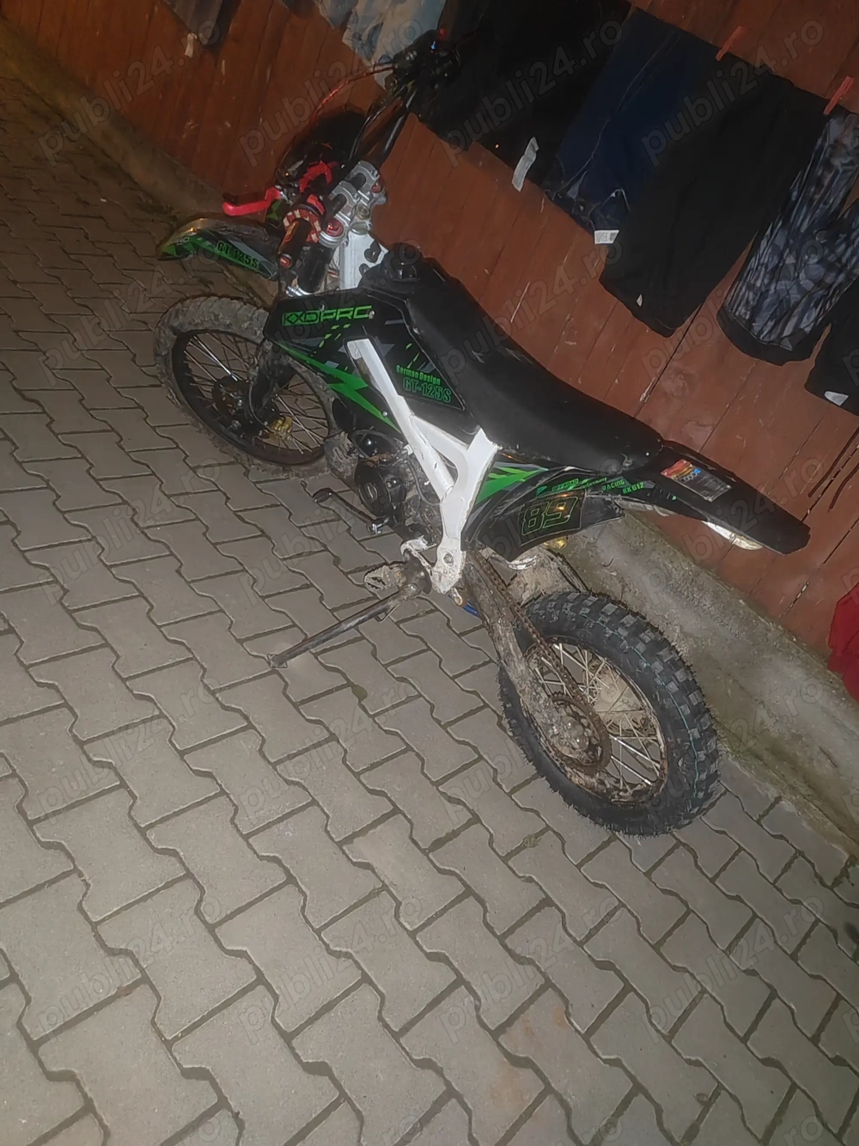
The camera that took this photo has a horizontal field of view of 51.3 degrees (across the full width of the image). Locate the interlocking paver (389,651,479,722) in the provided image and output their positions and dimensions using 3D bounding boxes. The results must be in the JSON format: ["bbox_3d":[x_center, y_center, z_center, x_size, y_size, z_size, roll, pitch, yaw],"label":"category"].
[{"bbox_3d":[0.002,0.281,2.084,0.197,0.060,0.162,43,34,25],"label":"interlocking paver"}]

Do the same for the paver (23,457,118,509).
[{"bbox_3d":[-0.869,-0.193,2.171,0.198,0.066,0.164,43,35,25],"label":"paver"}]

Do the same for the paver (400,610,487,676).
[{"bbox_3d":[0.026,0.198,2.257,0.198,0.066,0.164,43,35,25],"label":"paver"}]

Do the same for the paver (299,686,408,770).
[{"bbox_3d":[-0.170,0.346,1.885,0.198,0.060,0.163,43,35,25],"label":"paver"}]

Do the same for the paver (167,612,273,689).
[{"bbox_3d":[-0.461,0.185,1.908,0.198,0.060,0.163,43,35,25],"label":"paver"}]

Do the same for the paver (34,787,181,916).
[{"bbox_3d":[-0.523,0.462,1.449,0.198,0.060,0.163,43,35,25],"label":"paver"}]

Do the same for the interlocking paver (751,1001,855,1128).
[{"bbox_3d":[0.680,0.920,1.662,0.199,0.060,0.163,43,35,25],"label":"interlocking paver"}]

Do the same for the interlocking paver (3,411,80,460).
[{"bbox_3d":[-1.002,-0.321,2.260,0.198,0.060,0.163,43,35,25],"label":"interlocking paver"}]

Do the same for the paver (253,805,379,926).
[{"bbox_3d":[-0.209,0.528,1.580,0.199,0.060,0.163,43,35,25],"label":"paver"}]

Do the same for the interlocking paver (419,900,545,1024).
[{"bbox_3d":[0.076,0.678,1.540,0.197,0.060,0.162,43,34,26],"label":"interlocking paver"}]

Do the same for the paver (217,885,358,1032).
[{"bbox_3d":[-0.233,0.621,1.423,0.199,0.060,0.163,43,35,25],"label":"paver"}]

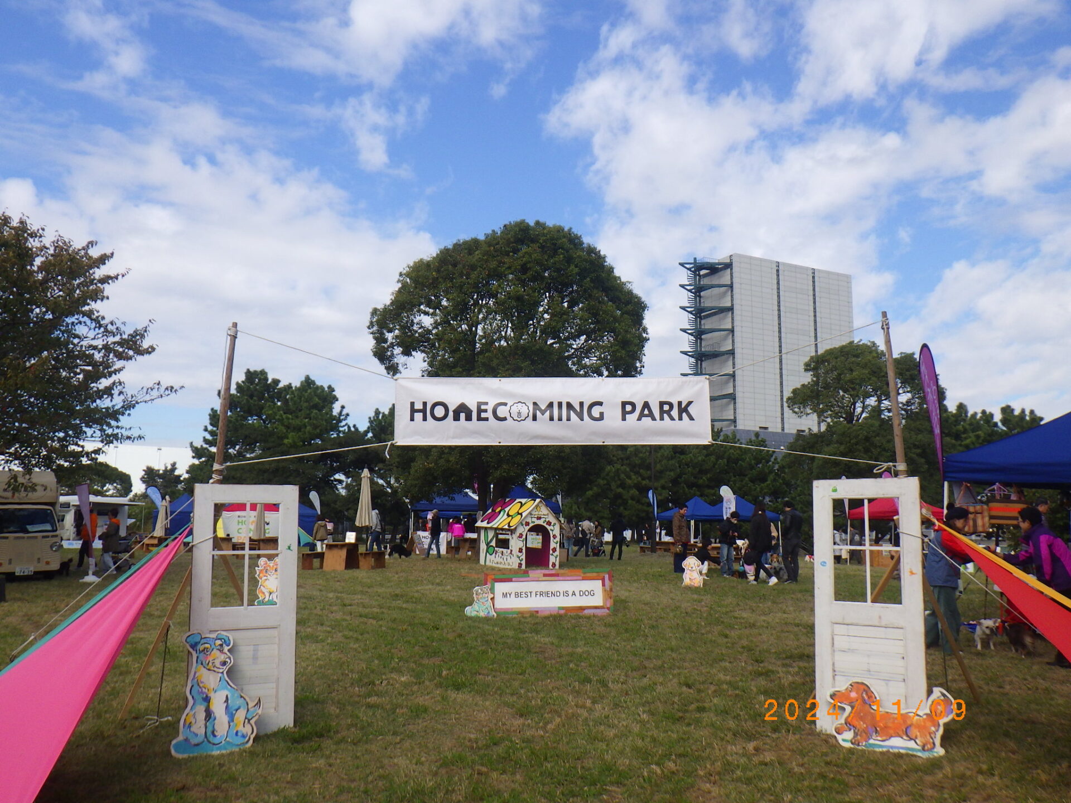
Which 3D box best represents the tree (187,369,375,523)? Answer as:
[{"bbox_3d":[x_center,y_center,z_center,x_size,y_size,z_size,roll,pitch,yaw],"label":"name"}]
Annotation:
[{"bbox_3d":[-14.734,3.010,49.333,10.300,9.926,9.500,0,-8,0],"label":"tree"}]

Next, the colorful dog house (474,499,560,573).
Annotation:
[{"bbox_3d":[-0.414,3.623,23.922,1.500,1.844,1.950,5,-9,-32],"label":"colorful dog house"}]

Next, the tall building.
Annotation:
[{"bbox_3d":[42.767,-0.730,157.664,30.000,47.355,12.000,4,-9,-26],"label":"tall building"}]

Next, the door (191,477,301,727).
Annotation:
[{"bbox_3d":[-2.135,1.500,6.346,0.730,1.766,0.050,2,-8,-23],"label":"door"}]

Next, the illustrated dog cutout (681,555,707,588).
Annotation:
[{"bbox_3d":[3.413,3.656,18.600,0.540,0.680,0.040,0,-8,0],"label":"illustrated dog cutout"}]

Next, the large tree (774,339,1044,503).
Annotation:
[{"bbox_3d":[22.593,2.415,51.181,14.886,12.223,11.000,0,-8,0],"label":"large tree"}]

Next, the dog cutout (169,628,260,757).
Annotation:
[{"bbox_3d":[-1.932,1.767,5.287,0.470,0.702,0.030,3,-15,-17],"label":"dog cutout"}]

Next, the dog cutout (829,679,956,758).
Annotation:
[{"bbox_3d":[2.414,2.138,5.897,0.809,0.427,0.030,-3,-14,25],"label":"dog cutout"}]

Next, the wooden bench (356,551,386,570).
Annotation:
[{"bbox_3d":[-4.248,4.161,22.692,0.320,0.450,1.000,-1,-8,10],"label":"wooden bench"}]

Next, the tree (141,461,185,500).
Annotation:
[{"bbox_3d":[-24.941,6.583,57.651,3.266,5.203,3.266,0,-8,0],"label":"tree"}]

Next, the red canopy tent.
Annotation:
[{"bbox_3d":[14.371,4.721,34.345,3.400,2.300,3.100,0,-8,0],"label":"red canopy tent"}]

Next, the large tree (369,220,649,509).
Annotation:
[{"bbox_3d":[-1.069,-0.586,32.632,10.774,12.955,10.774,0,-8,0],"label":"large tree"}]

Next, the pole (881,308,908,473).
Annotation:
[{"bbox_3d":[2.490,0.780,5.849,0.060,2.859,0.060,-1,-10,0],"label":"pole"}]

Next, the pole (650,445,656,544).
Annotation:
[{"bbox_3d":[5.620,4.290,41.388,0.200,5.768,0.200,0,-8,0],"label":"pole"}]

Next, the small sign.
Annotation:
[{"bbox_3d":[0.181,2.769,12.592,1.805,0.644,0.140,1,-13,-5],"label":"small sign"}]

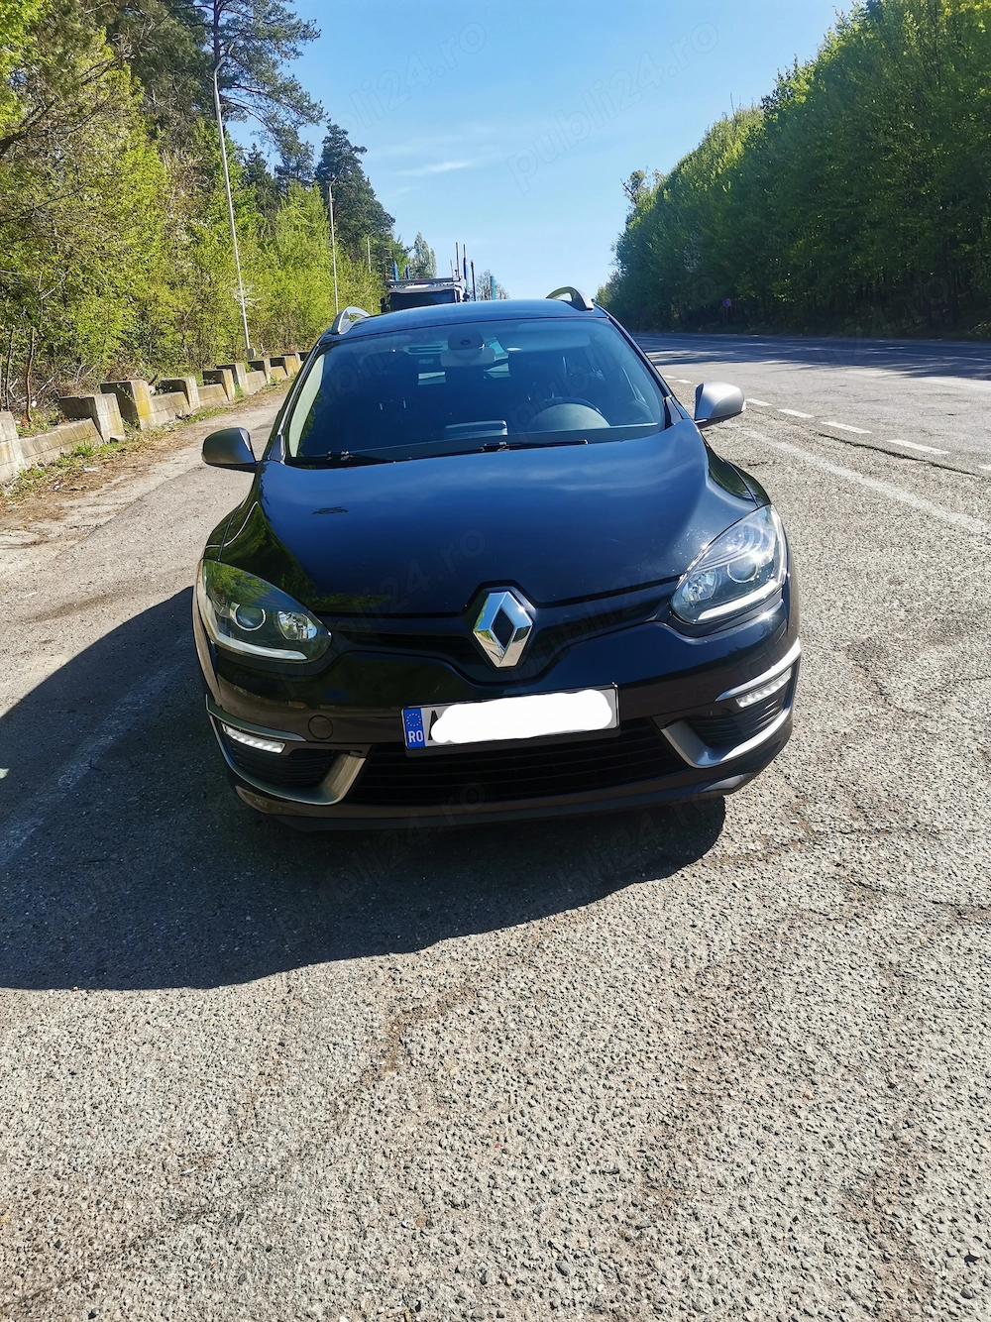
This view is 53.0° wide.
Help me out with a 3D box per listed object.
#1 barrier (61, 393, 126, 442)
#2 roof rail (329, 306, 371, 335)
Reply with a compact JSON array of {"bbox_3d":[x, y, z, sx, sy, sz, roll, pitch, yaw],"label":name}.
[{"bbox_3d":[-6.724,-4.048,16.617,0.560,0.760,1.000,-5,19,-1],"label":"barrier"},{"bbox_3d":[-0.688,-1.705,4.951,0.085,0.120,1.800,-5,19,-1],"label":"roof rail"}]

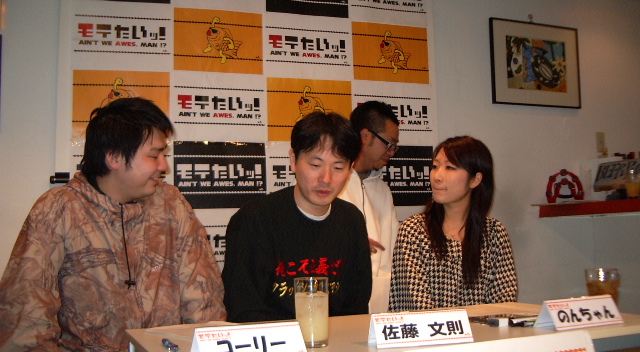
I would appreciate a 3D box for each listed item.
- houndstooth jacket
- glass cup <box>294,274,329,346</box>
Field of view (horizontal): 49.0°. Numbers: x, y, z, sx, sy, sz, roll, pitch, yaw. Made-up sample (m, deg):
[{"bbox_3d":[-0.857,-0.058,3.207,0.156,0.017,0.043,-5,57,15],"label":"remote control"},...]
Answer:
[{"bbox_3d":[0.444,0.381,2.380,0.420,0.520,0.280,-1,-5,-4],"label":"houndstooth jacket"},{"bbox_3d":[-0.017,0.289,1.490,0.073,0.144,0.073,-2,-5,0],"label":"glass cup"}]

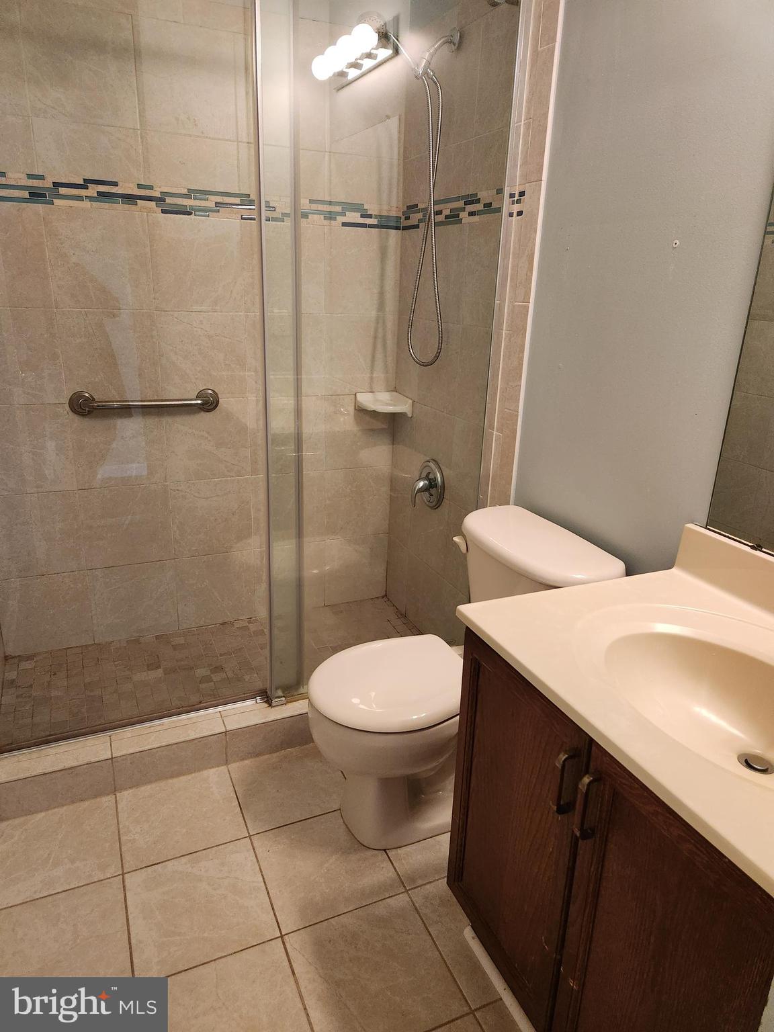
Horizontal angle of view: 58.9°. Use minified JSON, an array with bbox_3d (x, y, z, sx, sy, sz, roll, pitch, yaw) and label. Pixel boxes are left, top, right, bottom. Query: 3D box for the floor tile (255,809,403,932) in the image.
[{"bbox_3d":[-0.150,0.853,1.679,0.297,0.010,0.297,-6,21,-23],"label":"floor tile"}]

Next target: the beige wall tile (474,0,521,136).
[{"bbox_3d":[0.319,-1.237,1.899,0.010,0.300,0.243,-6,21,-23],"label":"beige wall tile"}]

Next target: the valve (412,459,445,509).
[{"bbox_3d":[0.136,-0.111,2.487,0.088,0.180,0.180,-6,21,-23],"label":"valve"}]

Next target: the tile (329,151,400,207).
[{"bbox_3d":[-0.081,-1.207,2.462,0.293,0.147,0.012,-6,21,-23],"label":"tile"}]

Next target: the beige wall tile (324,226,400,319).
[{"bbox_3d":[-0.092,-0.912,2.564,0.293,0.302,0.012,-6,21,-23],"label":"beige wall tile"}]

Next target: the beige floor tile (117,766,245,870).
[{"bbox_3d":[-0.556,0.806,1.842,0.302,0.012,0.289,-7,21,-23],"label":"beige floor tile"}]

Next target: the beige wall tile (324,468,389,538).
[{"bbox_3d":[-0.122,-0.056,2.860,0.293,0.301,0.012,-6,21,-23],"label":"beige wall tile"}]

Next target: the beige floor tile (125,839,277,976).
[{"bbox_3d":[-0.426,0.884,1.559,0.297,0.010,0.297,-6,21,-23],"label":"beige floor tile"}]

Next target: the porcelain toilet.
[{"bbox_3d":[0.136,0.435,1.805,0.710,0.760,0.465,-6,21,-23],"label":"porcelain toilet"}]

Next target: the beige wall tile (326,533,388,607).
[{"bbox_3d":[-0.131,0.228,2.939,0.285,0.294,0.010,-6,21,-23],"label":"beige wall tile"}]

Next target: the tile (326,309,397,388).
[{"bbox_3d":[-0.099,-0.621,2.648,0.285,0.294,0.010,-6,21,-23],"label":"tile"}]

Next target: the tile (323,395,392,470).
[{"bbox_3d":[-0.112,-0.340,2.762,0.293,0.297,0.012,-6,21,-23],"label":"tile"}]

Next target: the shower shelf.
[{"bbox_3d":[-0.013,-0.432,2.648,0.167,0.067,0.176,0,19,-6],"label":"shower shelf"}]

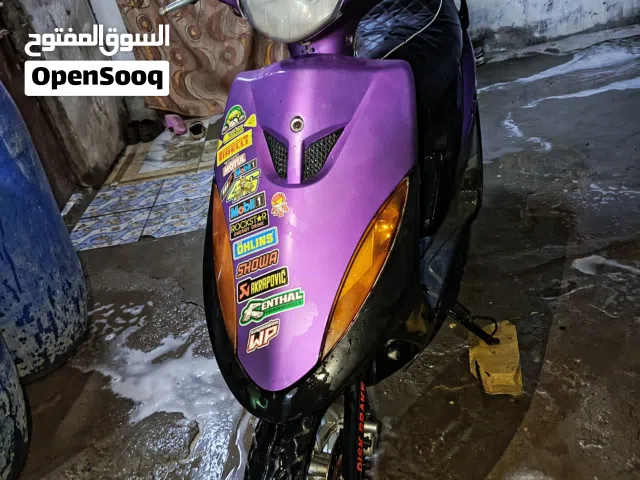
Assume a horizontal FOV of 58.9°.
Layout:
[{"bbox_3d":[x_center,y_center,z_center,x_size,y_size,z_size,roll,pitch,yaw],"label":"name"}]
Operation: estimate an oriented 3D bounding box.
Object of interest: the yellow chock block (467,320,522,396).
[{"bbox_3d":[0.454,0.306,1.464,0.113,0.074,0.167,0,39,9],"label":"yellow chock block"}]

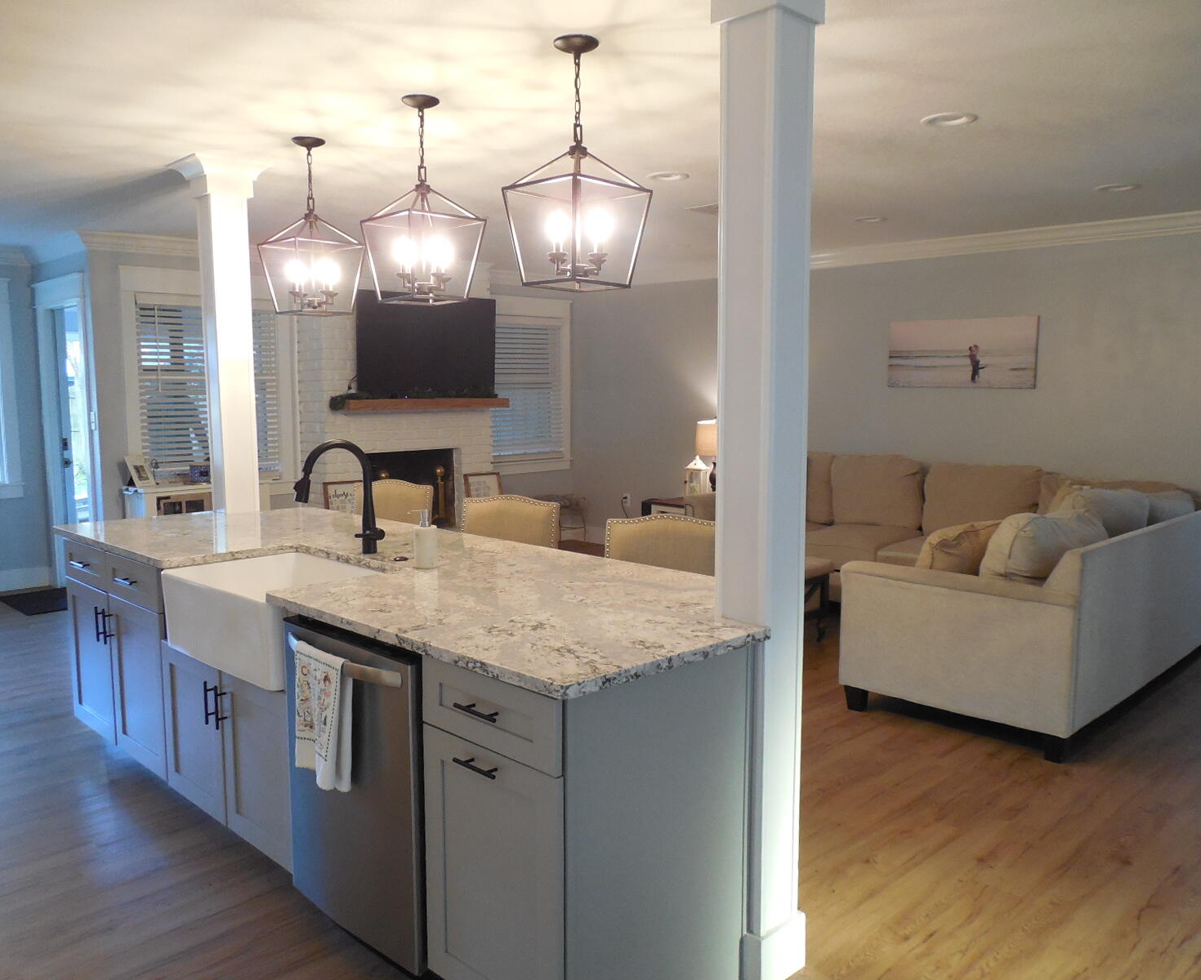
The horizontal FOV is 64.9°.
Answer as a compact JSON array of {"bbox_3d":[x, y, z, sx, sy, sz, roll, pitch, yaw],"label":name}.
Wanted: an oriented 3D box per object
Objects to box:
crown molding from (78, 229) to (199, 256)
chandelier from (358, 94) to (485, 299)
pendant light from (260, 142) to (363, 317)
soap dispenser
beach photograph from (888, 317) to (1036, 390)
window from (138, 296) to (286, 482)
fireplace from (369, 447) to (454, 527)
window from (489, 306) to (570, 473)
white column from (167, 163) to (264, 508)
[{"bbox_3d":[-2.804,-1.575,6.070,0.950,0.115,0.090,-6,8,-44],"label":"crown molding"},{"bbox_3d":[-0.618,-0.999,3.268,0.305,0.685,0.305,-6,8,-44],"label":"chandelier"},{"bbox_3d":[-1.167,-1.054,3.805,0.303,0.685,0.303,-6,8,-44],"label":"pendant light"},{"bbox_3d":[-0.567,0.152,2.987,0.096,0.178,0.073,-3,7,-30],"label":"soap dispenser"},{"bbox_3d":[2.377,-0.900,6.246,0.035,0.450,1.000,-6,8,-44],"label":"beach photograph"},{"bbox_3d":[-2.607,-0.647,6.426,1.030,1.200,0.100,-6,8,-44],"label":"window"},{"bbox_3d":[-1.539,0.024,7.249,0.850,0.690,0.420,-6,8,-44],"label":"fireplace"},{"bbox_3d":[-0.638,-0.883,8.268,1.050,1.440,0.100,-6,8,-44],"label":"window"},{"bbox_3d":[-1.701,-0.224,4.364,0.340,2.447,0.340,-6,8,-44],"label":"white column"}]

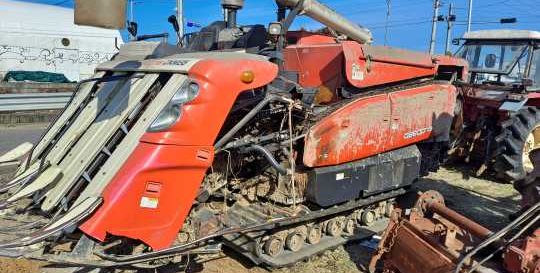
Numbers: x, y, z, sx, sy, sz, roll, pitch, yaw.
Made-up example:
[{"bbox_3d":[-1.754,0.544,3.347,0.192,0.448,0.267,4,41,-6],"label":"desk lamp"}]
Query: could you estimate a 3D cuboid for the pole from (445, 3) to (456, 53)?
[{"bbox_3d":[13.421,-6.066,29.508,0.280,7.700,0.280,1,8,0],"label":"pole"}]

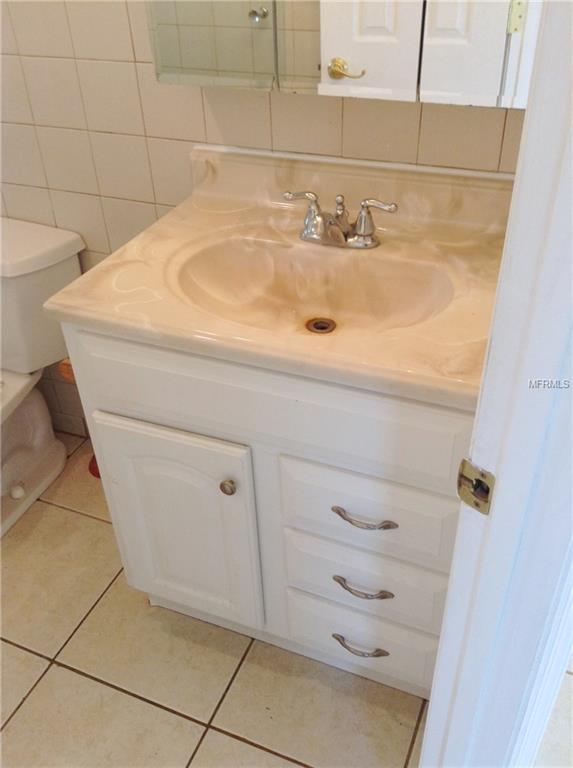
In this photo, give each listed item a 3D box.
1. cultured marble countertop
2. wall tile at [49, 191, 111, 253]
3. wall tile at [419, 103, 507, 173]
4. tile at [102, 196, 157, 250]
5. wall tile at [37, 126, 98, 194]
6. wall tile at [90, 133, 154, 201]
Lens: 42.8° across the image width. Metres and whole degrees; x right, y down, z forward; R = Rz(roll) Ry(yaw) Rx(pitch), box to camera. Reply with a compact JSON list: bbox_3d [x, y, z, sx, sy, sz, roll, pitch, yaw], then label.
[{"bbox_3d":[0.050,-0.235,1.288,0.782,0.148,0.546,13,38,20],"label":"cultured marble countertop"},{"bbox_3d":[-0.515,-0.410,1.835,0.152,0.152,0.008,13,38,20],"label":"wall tile"},{"bbox_3d":[0.323,-0.467,1.346,0.152,0.152,0.008,13,38,20],"label":"wall tile"},{"bbox_3d":[-0.374,-0.378,1.784,0.152,0.152,0.008,13,38,20],"label":"tile"},{"bbox_3d":[-0.519,-0.534,1.746,0.152,0.152,0.008,13,38,20],"label":"wall tile"},{"bbox_3d":[-0.378,-0.502,1.694,0.152,0.152,0.008,13,38,20],"label":"wall tile"}]

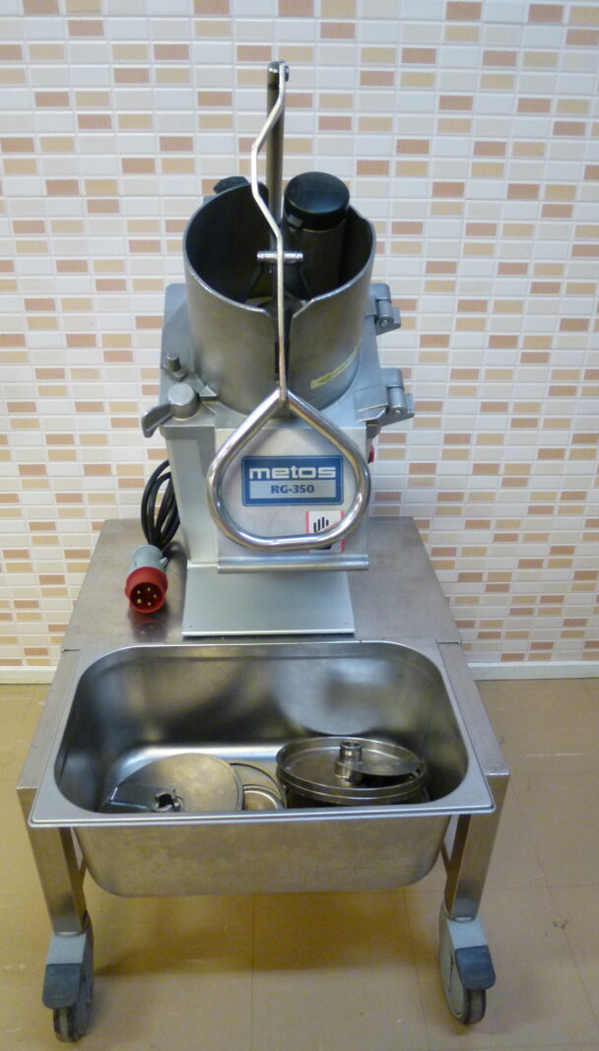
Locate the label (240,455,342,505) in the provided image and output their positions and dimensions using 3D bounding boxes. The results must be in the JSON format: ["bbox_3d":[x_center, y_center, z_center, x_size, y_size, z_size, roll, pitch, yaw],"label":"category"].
[{"bbox_3d":[-0.009,-0.057,0.935,0.130,0.064,0.004,-1,3,-3],"label":"label"}]

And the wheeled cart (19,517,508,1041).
[{"bbox_3d":[-0.057,0.358,1.240,0.601,0.447,0.745,-1,30,-3],"label":"wheeled cart"}]

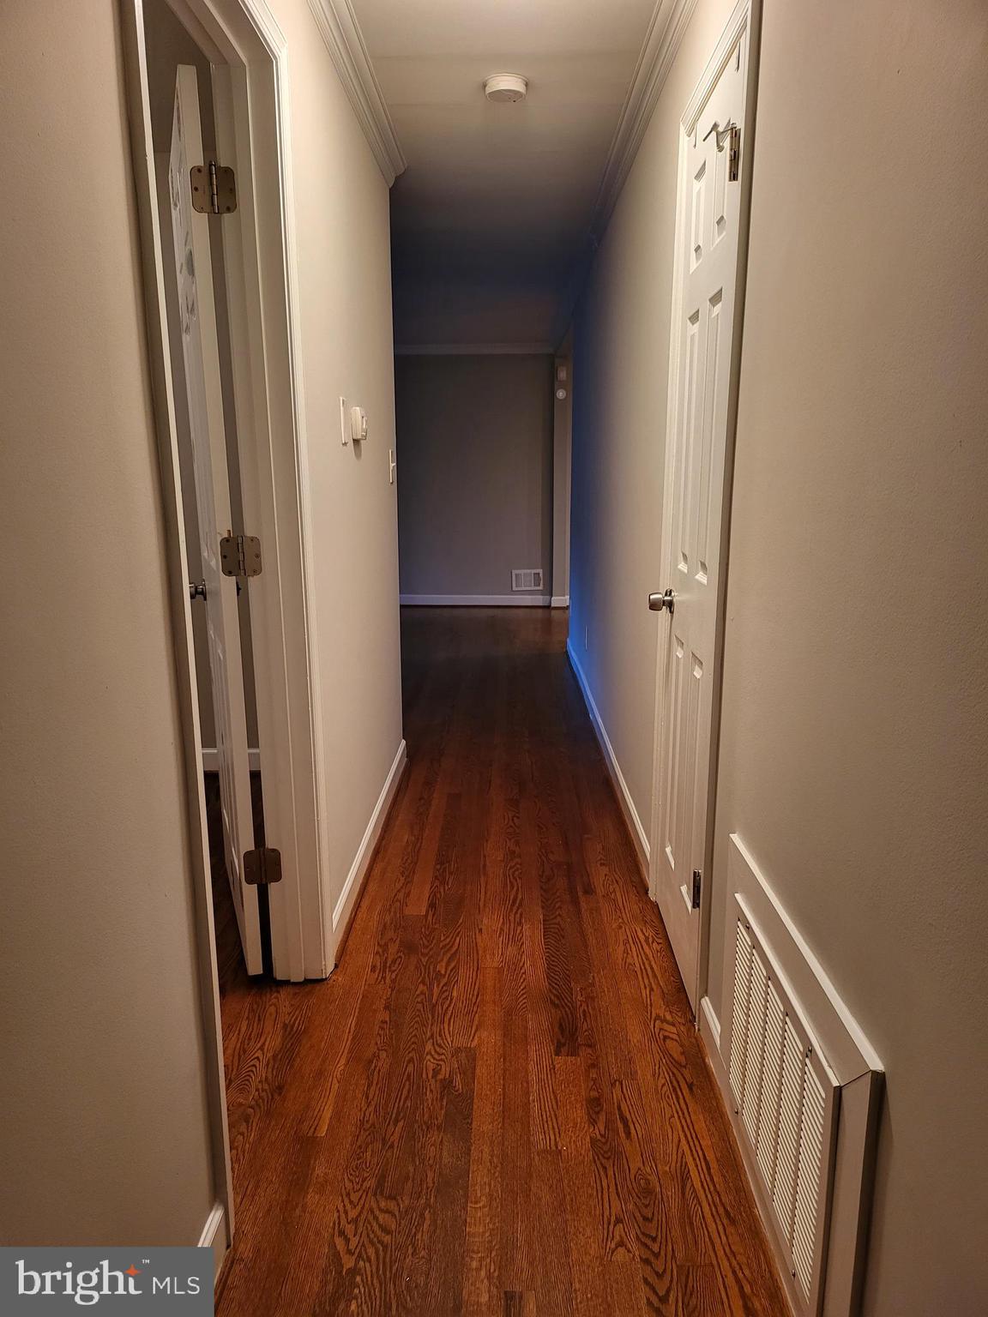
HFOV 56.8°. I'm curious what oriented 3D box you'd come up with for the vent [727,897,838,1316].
[{"bbox_3d":[0.458,0.706,1.504,0.014,0.405,0.540,0,12,1],"label":"vent"}]

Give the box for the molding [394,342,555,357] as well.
[{"bbox_3d":[-0.173,-2.710,7.977,1.450,0.108,0.085,0,12,1],"label":"molding"}]

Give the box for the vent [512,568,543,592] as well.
[{"bbox_3d":[0.313,-0.720,8.418,0.283,0.200,0.018,0,12,1],"label":"vent"}]

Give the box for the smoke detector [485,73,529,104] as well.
[{"bbox_3d":[0.039,-1.765,2.842,0.141,0.048,0.141,0,12,1],"label":"smoke detector"}]

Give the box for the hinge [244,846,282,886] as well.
[{"bbox_3d":[-0.561,0.508,2.217,0.095,0.099,0.018,0,12,1],"label":"hinge"}]

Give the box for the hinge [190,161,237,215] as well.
[{"bbox_3d":[-0.585,-0.981,1.905,0.095,0.102,0.018,0,12,1],"label":"hinge"}]

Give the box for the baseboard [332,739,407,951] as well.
[{"bbox_3d":[-0.408,0.565,3.191,0.018,0.095,1.640,0,12,1],"label":"baseboard"}]

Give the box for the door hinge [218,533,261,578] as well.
[{"bbox_3d":[-0.572,-0.230,2.062,0.095,0.100,0.018,0,12,1],"label":"door hinge"}]

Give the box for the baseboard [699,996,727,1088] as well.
[{"bbox_3d":[0.474,0.819,1.960,0.018,0.095,0.190,0,12,1],"label":"baseboard"}]

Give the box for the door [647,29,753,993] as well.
[{"bbox_3d":[0.486,-0.221,2.181,0.037,2.020,0.560,0,12,1],"label":"door"}]

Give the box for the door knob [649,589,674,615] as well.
[{"bbox_3d":[0.442,-0.151,2.419,0.066,0.068,0.066,0,12,1],"label":"door knob"}]

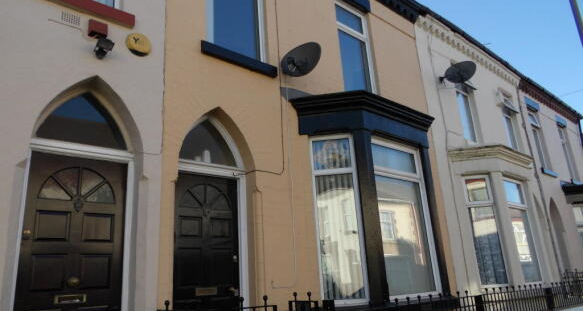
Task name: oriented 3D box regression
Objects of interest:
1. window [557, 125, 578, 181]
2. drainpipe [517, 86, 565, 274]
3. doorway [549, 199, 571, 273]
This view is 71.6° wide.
[{"bbox_3d":[9.414,-0.036,13.819,0.950,1.900,0.130,10,-21,-40],"label":"window"},{"bbox_3d":[6.646,0.654,10.843,0.090,5.600,0.100,10,-21,-40],"label":"drainpipe"},{"bbox_3d":[7.324,2.330,11.120,0.910,2.400,0.250,10,-21,-40],"label":"doorway"}]

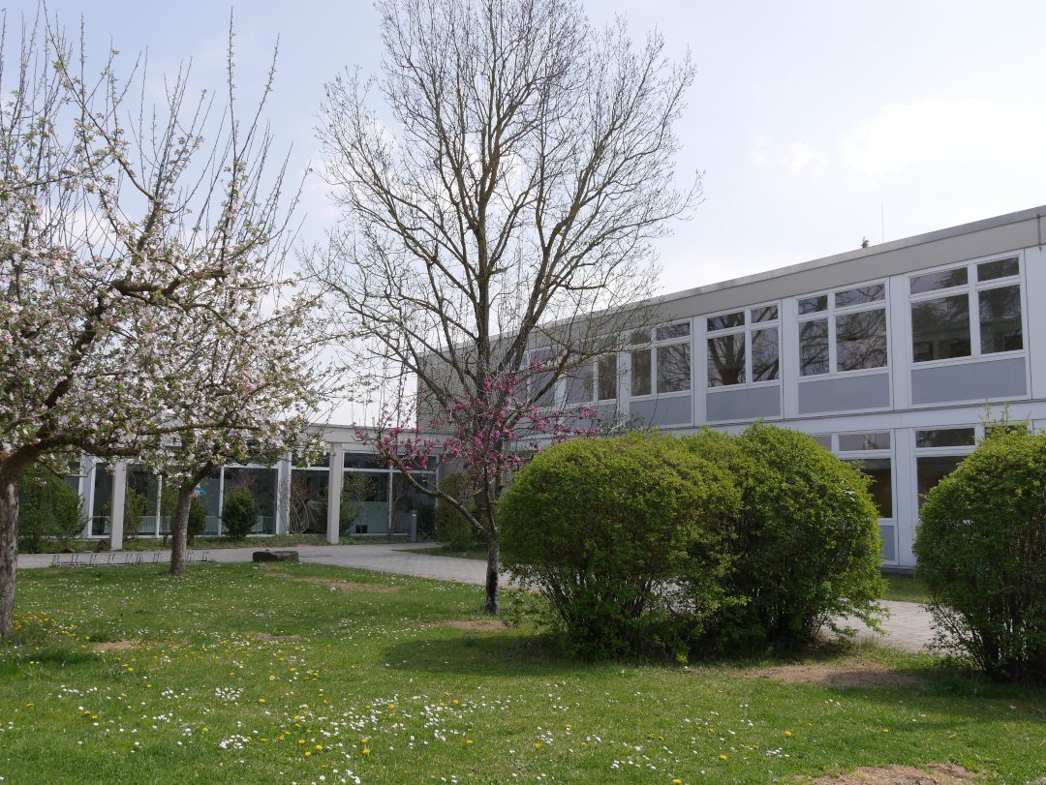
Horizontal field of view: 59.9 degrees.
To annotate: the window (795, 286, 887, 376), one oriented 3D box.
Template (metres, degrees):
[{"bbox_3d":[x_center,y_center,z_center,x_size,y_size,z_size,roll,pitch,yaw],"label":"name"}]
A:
[{"bbox_3d":[7.762,-1.481,22.111,0.140,2.055,2.450,6,-9,-37],"label":"window"}]

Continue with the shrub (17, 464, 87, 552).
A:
[{"bbox_3d":[-13.601,3.292,26.018,2.100,2.500,1.600,6,-9,-37],"label":"shrub"}]

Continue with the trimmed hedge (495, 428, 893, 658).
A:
[{"bbox_3d":[1.830,1.515,9.750,4.050,2.400,2.400,2,-7,-11],"label":"trimmed hedge"}]

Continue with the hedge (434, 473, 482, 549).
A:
[{"bbox_3d":[-2.219,4.058,31.019,1.400,2.400,1.400,6,-9,-37],"label":"hedge"}]

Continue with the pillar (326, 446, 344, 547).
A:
[{"bbox_3d":[-6.446,3.476,31.068,0.265,3.379,0.265,6,-9,-37],"label":"pillar"}]

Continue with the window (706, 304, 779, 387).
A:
[{"bbox_3d":[5.915,-1.217,24.474,0.140,2.047,2.421,6,-9,-37],"label":"window"}]

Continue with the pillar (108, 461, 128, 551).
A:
[{"bbox_3d":[-11.943,3.135,26.808,0.260,2.984,0.265,6,-9,-37],"label":"pillar"}]

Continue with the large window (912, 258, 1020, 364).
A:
[{"bbox_3d":[9.606,-1.755,19.753,0.140,2.077,2.457,6,-9,-37],"label":"large window"}]

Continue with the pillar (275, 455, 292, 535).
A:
[{"bbox_3d":[-8.360,3.521,31.667,0.380,2.891,0.300,6,-9,-37],"label":"pillar"}]

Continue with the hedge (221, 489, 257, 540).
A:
[{"bbox_3d":[-9.317,3.982,29.827,1.150,1.600,1.150,6,-9,-37],"label":"hedge"}]

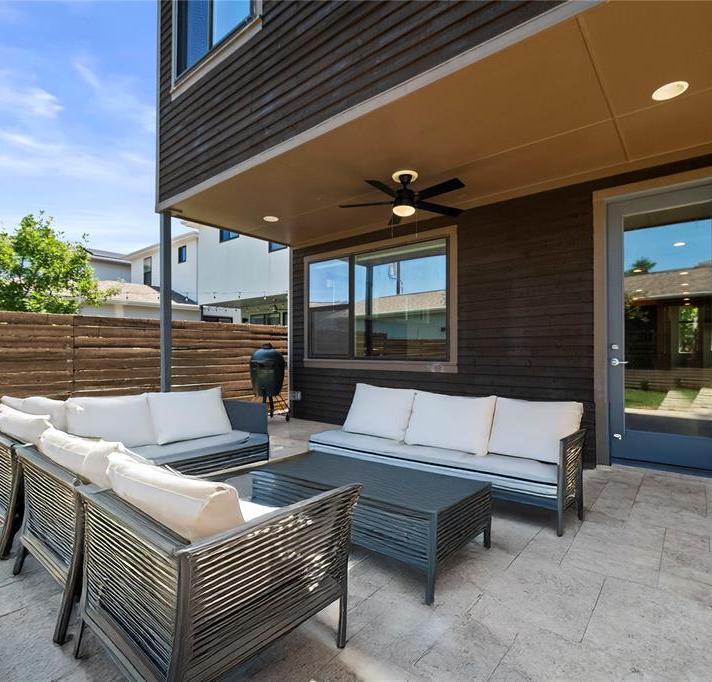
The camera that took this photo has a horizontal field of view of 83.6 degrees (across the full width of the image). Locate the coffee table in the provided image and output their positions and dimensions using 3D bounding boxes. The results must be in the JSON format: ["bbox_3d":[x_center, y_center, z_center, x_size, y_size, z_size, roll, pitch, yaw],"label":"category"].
[{"bbox_3d":[0.067,1.065,2.555,1.333,0.419,0.697,-1,-1,39],"label":"coffee table"}]

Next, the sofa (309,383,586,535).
[{"bbox_3d":[0.689,0.873,3.493,2.222,0.838,0.646,-1,-1,39],"label":"sofa"}]

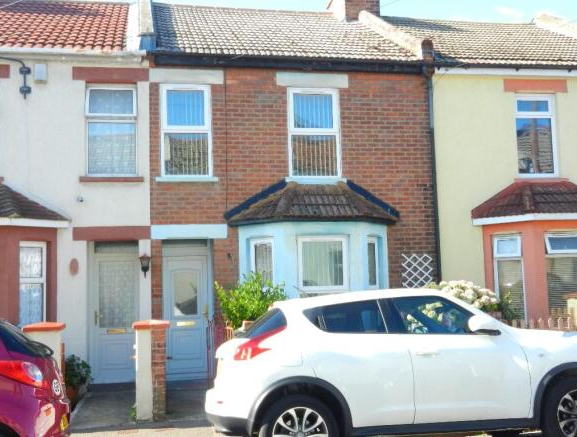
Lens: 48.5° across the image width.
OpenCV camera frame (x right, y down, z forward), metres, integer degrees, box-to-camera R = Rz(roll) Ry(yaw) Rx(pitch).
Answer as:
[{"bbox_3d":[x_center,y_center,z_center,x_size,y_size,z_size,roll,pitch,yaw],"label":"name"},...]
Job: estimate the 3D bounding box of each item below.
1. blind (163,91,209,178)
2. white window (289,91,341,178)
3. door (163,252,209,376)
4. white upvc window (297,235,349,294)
[{"bbox_3d":[-1.668,-1.405,10.454,0.702,1.435,0.080,-1,-5,-11],"label":"blind"},{"bbox_3d":[0.441,-1.423,10.844,0.770,1.436,0.080,-1,-5,-11],"label":"white window"},{"bbox_3d":[-1.617,1.560,10.097,0.680,1.935,0.090,-1,-5,-11],"label":"door"},{"bbox_3d":[0.541,0.705,9.837,0.788,0.858,0.080,-1,-5,-10],"label":"white upvc window"}]

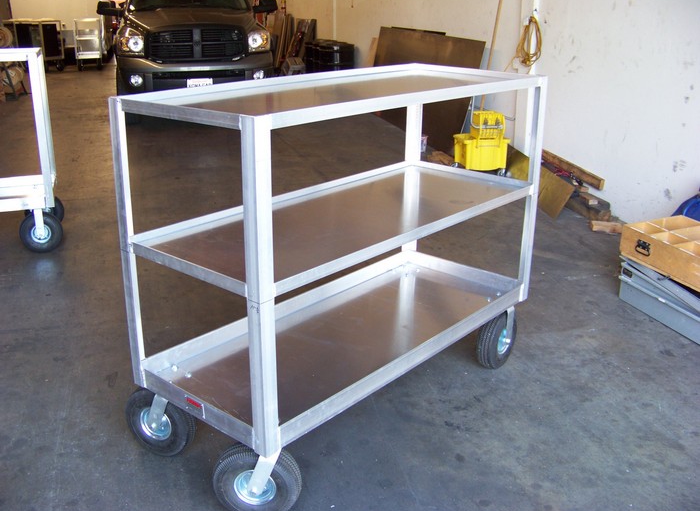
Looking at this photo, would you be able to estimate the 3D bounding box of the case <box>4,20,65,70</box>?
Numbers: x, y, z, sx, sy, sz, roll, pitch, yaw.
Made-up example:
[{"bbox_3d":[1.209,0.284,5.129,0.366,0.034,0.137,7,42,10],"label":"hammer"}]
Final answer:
[{"bbox_3d":[-6.858,-4.551,15.813,1.160,1.040,0.650,-8,21,-22],"label":"case"}]

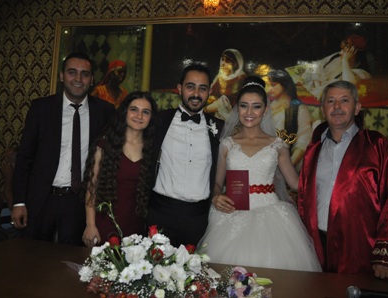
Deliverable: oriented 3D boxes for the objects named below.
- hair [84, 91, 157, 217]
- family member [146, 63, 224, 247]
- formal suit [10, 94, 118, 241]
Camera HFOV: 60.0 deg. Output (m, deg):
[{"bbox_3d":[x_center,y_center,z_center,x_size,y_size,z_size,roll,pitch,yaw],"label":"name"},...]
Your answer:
[{"bbox_3d":[-0.381,0.019,1.790,0.360,0.640,0.280,4,-3,-7],"label":"hair"},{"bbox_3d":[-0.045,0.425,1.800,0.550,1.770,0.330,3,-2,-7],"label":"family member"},{"bbox_3d":[-0.722,0.438,1.839,0.550,1.510,0.320,4,-3,-14],"label":"formal suit"}]

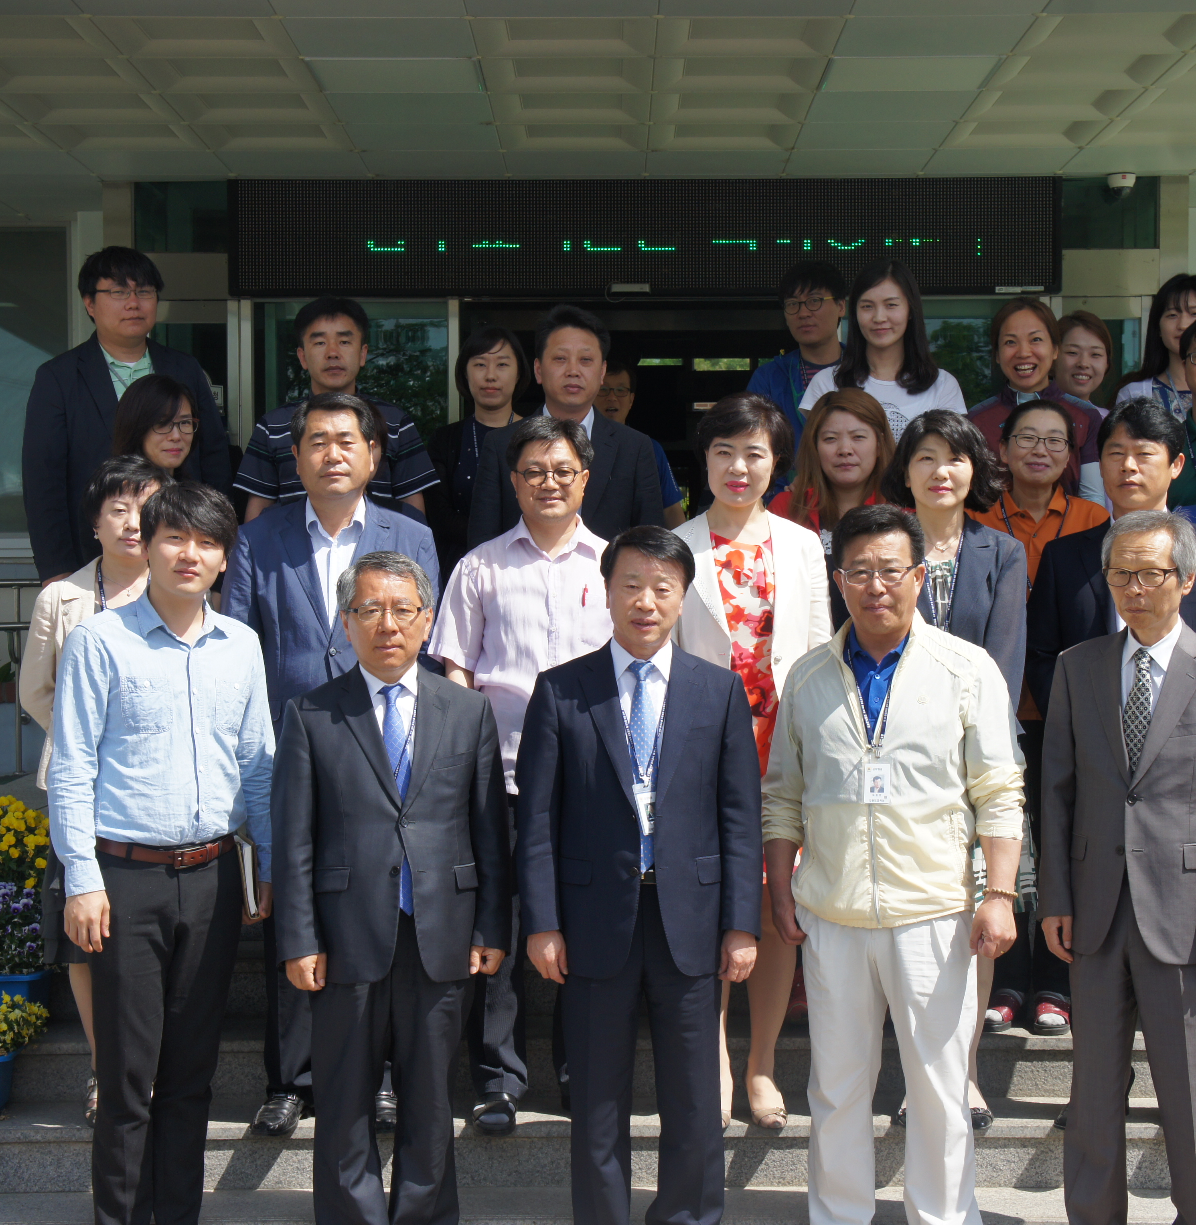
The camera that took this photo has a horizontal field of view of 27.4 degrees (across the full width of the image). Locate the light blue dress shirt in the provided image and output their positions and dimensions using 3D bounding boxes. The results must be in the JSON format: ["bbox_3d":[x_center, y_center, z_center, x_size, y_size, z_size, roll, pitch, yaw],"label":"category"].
[{"bbox_3d":[-0.911,0.281,5.120,0.450,0.630,0.270,0,1,-19],"label":"light blue dress shirt"}]

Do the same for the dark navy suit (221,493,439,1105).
[{"bbox_3d":[-0.645,0.445,5.900,0.530,1.460,0.300,0,1,-3],"label":"dark navy suit"}]

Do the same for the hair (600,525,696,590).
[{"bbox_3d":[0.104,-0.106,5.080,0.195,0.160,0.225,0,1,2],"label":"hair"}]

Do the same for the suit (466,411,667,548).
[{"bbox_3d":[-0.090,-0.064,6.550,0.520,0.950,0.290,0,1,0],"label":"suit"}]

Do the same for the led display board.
[{"bbox_3d":[0.211,-1.667,10.920,3.680,0.540,0.150,0,1,0],"label":"led display board"}]

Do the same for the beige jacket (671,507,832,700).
[{"bbox_3d":[0.334,0.049,5.780,0.440,0.580,0.260,0,1,2],"label":"beige jacket"}]

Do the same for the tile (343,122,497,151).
[{"bbox_3d":[-0.698,-1.917,9.844,0.600,0.030,0.600,0,1,0],"label":"tile"}]

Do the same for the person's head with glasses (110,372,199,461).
[{"bbox_3d":[-1.127,-0.487,6.230,0.220,0.240,0.240,0,1,-22],"label":"person's head with glasses"}]

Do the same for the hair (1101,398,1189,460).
[{"bbox_3d":[1.302,-0.422,5.860,0.205,0.190,0.230,0,1,27],"label":"hair"}]

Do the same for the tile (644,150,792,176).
[{"bbox_3d":[0.509,-1.936,10.487,0.600,0.030,0.600,0,1,0],"label":"tile"}]

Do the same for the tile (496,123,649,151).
[{"bbox_3d":[-0.096,-1.936,9.879,0.600,0.050,0.600,0,1,0],"label":"tile"}]

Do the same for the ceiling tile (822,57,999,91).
[{"bbox_3d":[1.099,-1.900,8.590,0.600,0.035,0.600,0,1,0],"label":"ceiling tile"}]

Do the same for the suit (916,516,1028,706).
[{"bbox_3d":[0.823,0.050,5.900,0.420,0.580,0.270,0,1,6],"label":"suit"}]

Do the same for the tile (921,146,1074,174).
[{"bbox_3d":[1.697,-1.922,10.360,0.600,0.030,0.600,0,1,0],"label":"tile"}]

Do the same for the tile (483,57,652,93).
[{"bbox_3d":[-0.104,-1.912,8.641,0.600,0.050,0.600,0,1,0],"label":"tile"}]

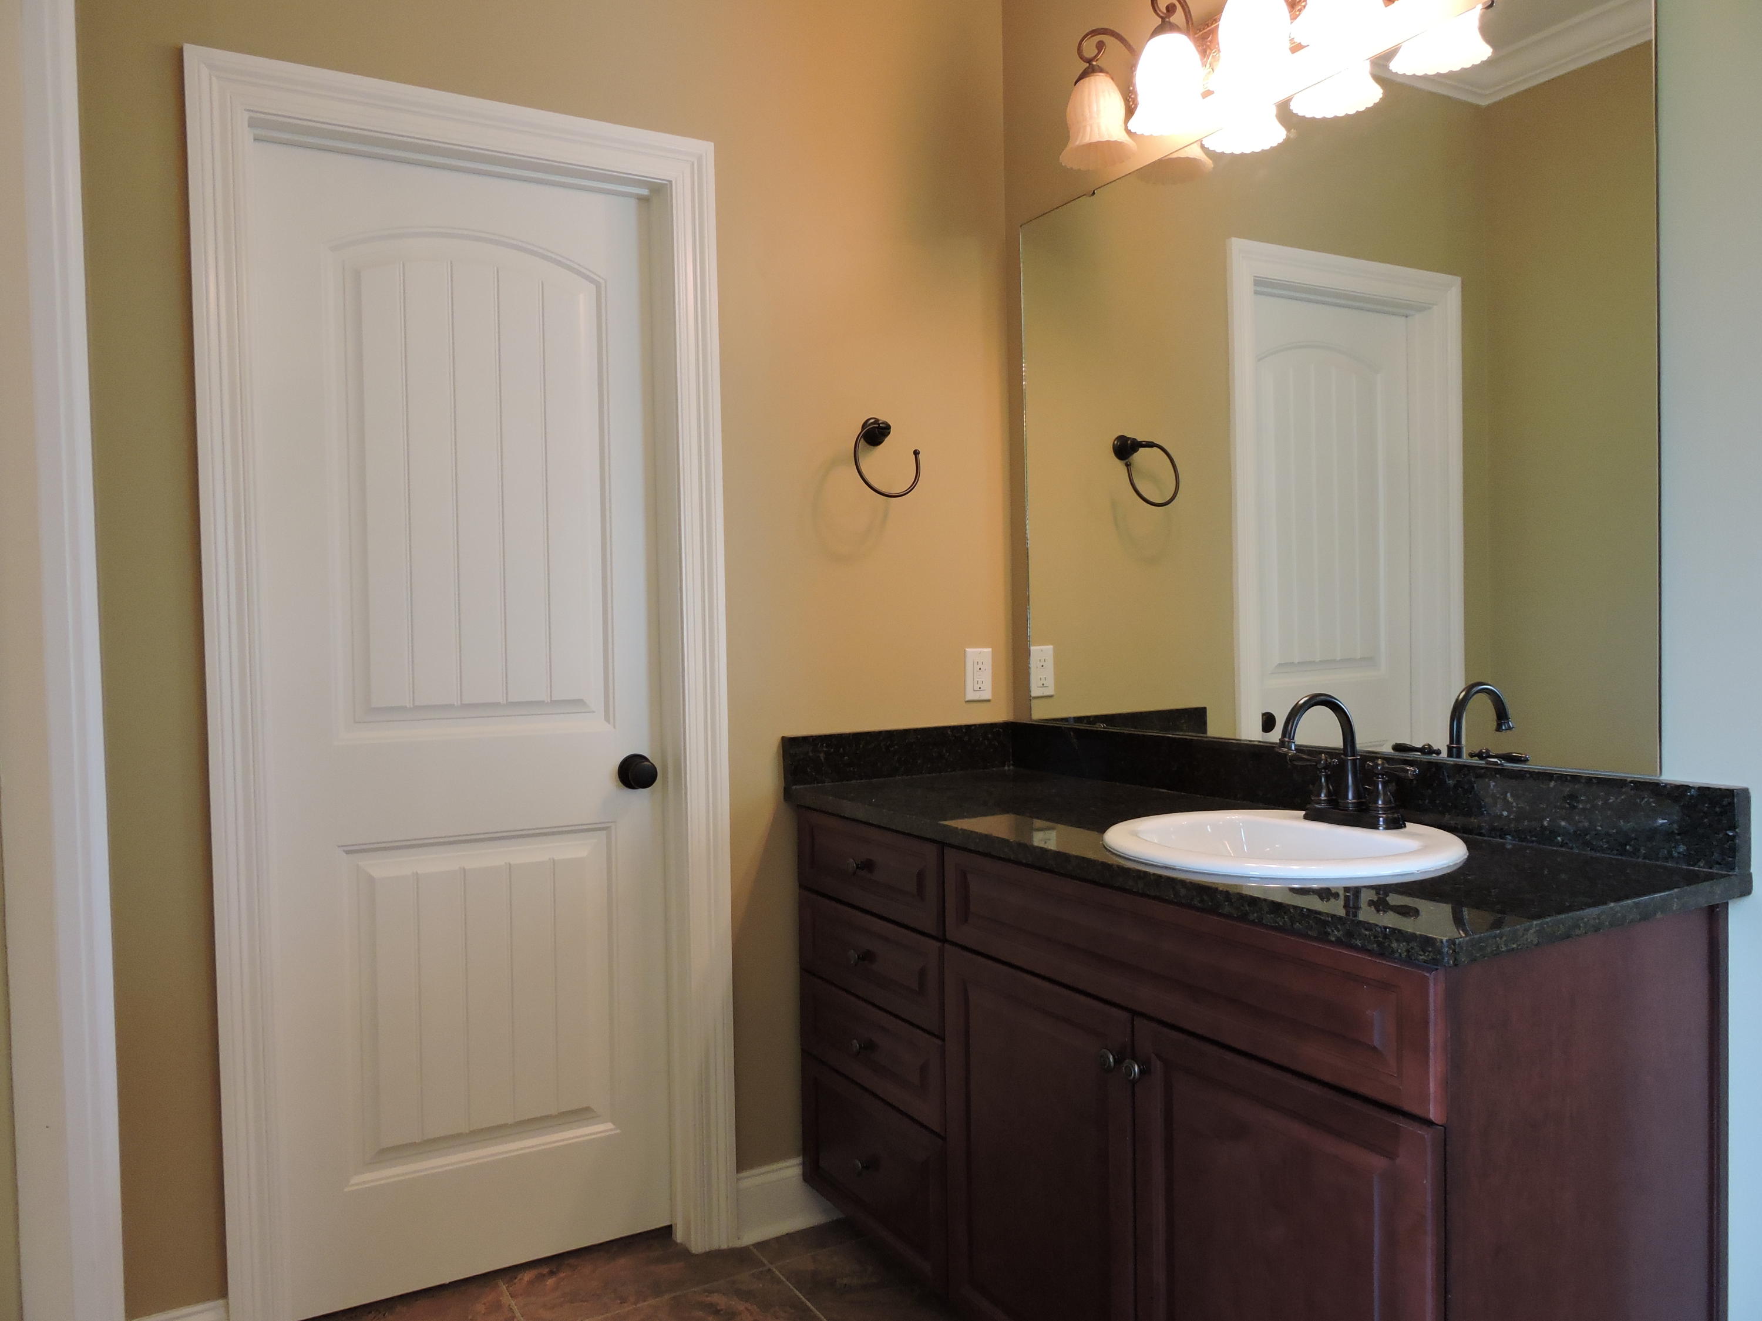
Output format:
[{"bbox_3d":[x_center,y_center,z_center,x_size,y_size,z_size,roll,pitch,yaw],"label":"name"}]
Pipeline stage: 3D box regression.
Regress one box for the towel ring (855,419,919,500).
[{"bbox_3d":[-0.003,-0.414,2.491,0.159,0.178,0.100,-2,2,-30],"label":"towel ring"}]

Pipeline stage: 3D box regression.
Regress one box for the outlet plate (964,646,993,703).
[{"bbox_3d":[0.217,0.032,2.675,0.066,0.119,0.007,-2,2,-30],"label":"outlet plate"}]

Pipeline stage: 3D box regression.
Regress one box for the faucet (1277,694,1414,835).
[{"bbox_3d":[0.640,0.142,1.762,0.173,0.191,0.236,-2,2,-30],"label":"faucet"}]

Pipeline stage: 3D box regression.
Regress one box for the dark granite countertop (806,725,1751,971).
[{"bbox_3d":[0.423,0.216,1.954,0.567,0.129,1.469,-2,2,-30],"label":"dark granite countertop"}]

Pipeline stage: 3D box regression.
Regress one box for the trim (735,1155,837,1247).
[{"bbox_3d":[-0.177,1.077,2.457,0.248,0.146,0.015,-2,2,-30],"label":"trim"}]

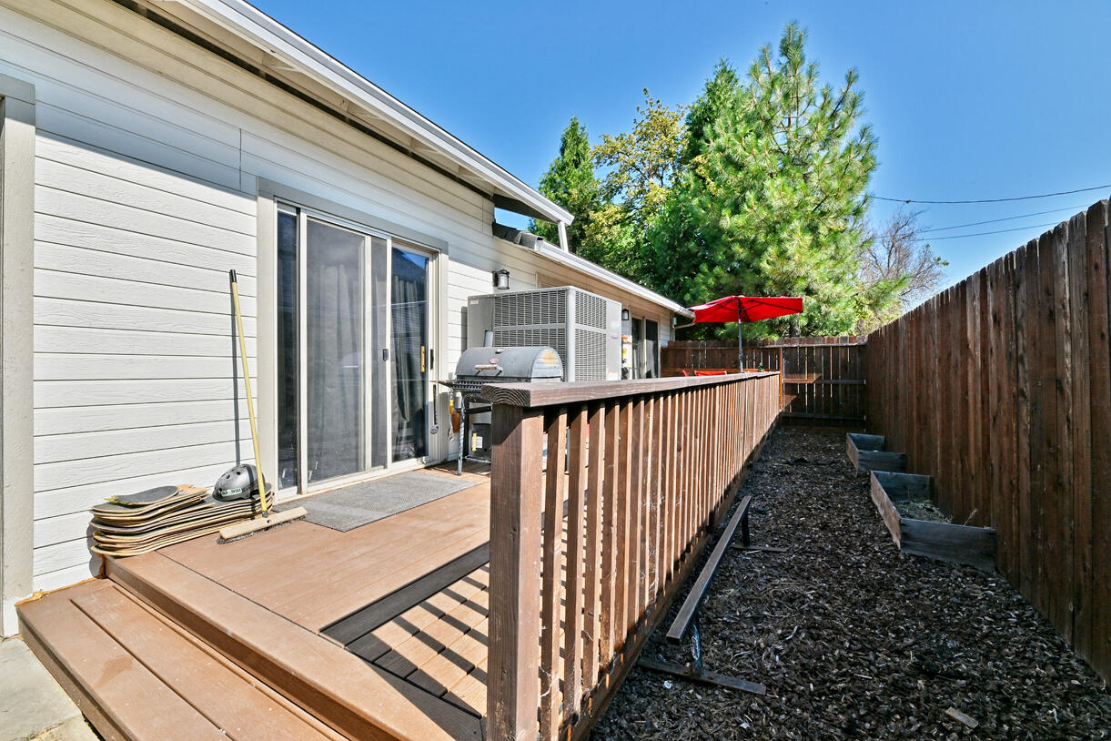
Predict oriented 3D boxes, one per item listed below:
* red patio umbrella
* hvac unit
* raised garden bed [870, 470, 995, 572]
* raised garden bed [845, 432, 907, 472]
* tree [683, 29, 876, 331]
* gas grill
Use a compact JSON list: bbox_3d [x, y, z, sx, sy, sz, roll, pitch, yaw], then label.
[{"bbox_3d":[3.590,-0.287,8.200,2.200,2.350,2.200,0,0,31],"label":"red patio umbrella"},{"bbox_3d":[-0.076,0.001,4.460,1.150,1.420,1.150,0,0,31],"label":"hvac unit"},{"bbox_3d":[2.759,1.053,3.281,0.440,0.225,1.500,0,0,31],"label":"raised garden bed"},{"bbox_3d":[4.070,1.043,5.525,0.450,0.230,1.550,0,0,31],"label":"raised garden bed"},{"bbox_3d":[6.300,-4.225,12.000,5.200,10.750,5.200,0,0,31],"label":"tree"},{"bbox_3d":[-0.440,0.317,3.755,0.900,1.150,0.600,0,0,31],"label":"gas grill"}]

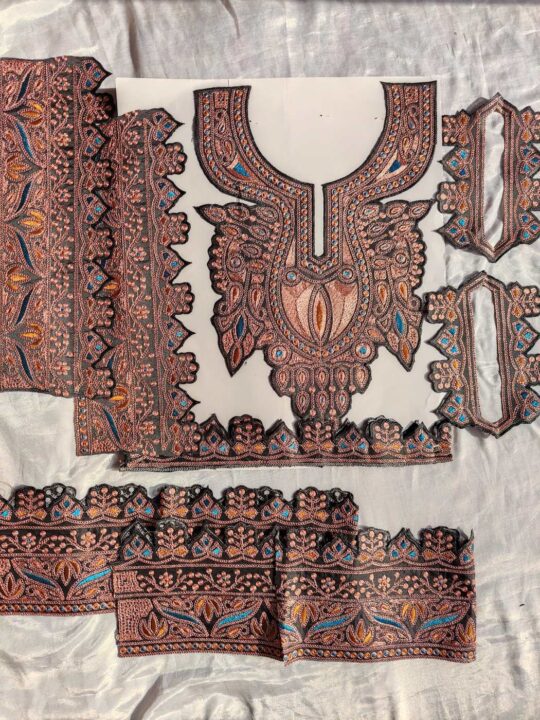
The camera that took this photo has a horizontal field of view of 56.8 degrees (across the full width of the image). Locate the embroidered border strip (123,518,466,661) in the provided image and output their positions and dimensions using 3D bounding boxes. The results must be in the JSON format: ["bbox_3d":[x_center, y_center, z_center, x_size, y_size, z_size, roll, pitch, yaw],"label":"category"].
[{"bbox_3d":[0.031,0.288,0.620,0.443,0.018,0.172,1,87,0],"label":"embroidered border strip"}]

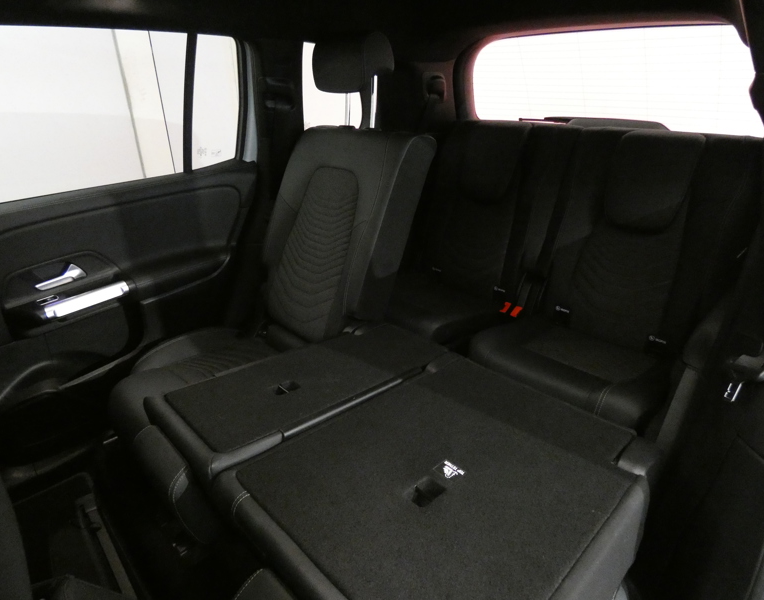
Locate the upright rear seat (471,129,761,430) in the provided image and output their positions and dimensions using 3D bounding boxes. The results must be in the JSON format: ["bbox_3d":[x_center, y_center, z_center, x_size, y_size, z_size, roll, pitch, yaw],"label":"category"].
[{"bbox_3d":[0.605,-0.077,1.276,0.730,0.700,0.500,-24,33,-39],"label":"upright rear seat"}]

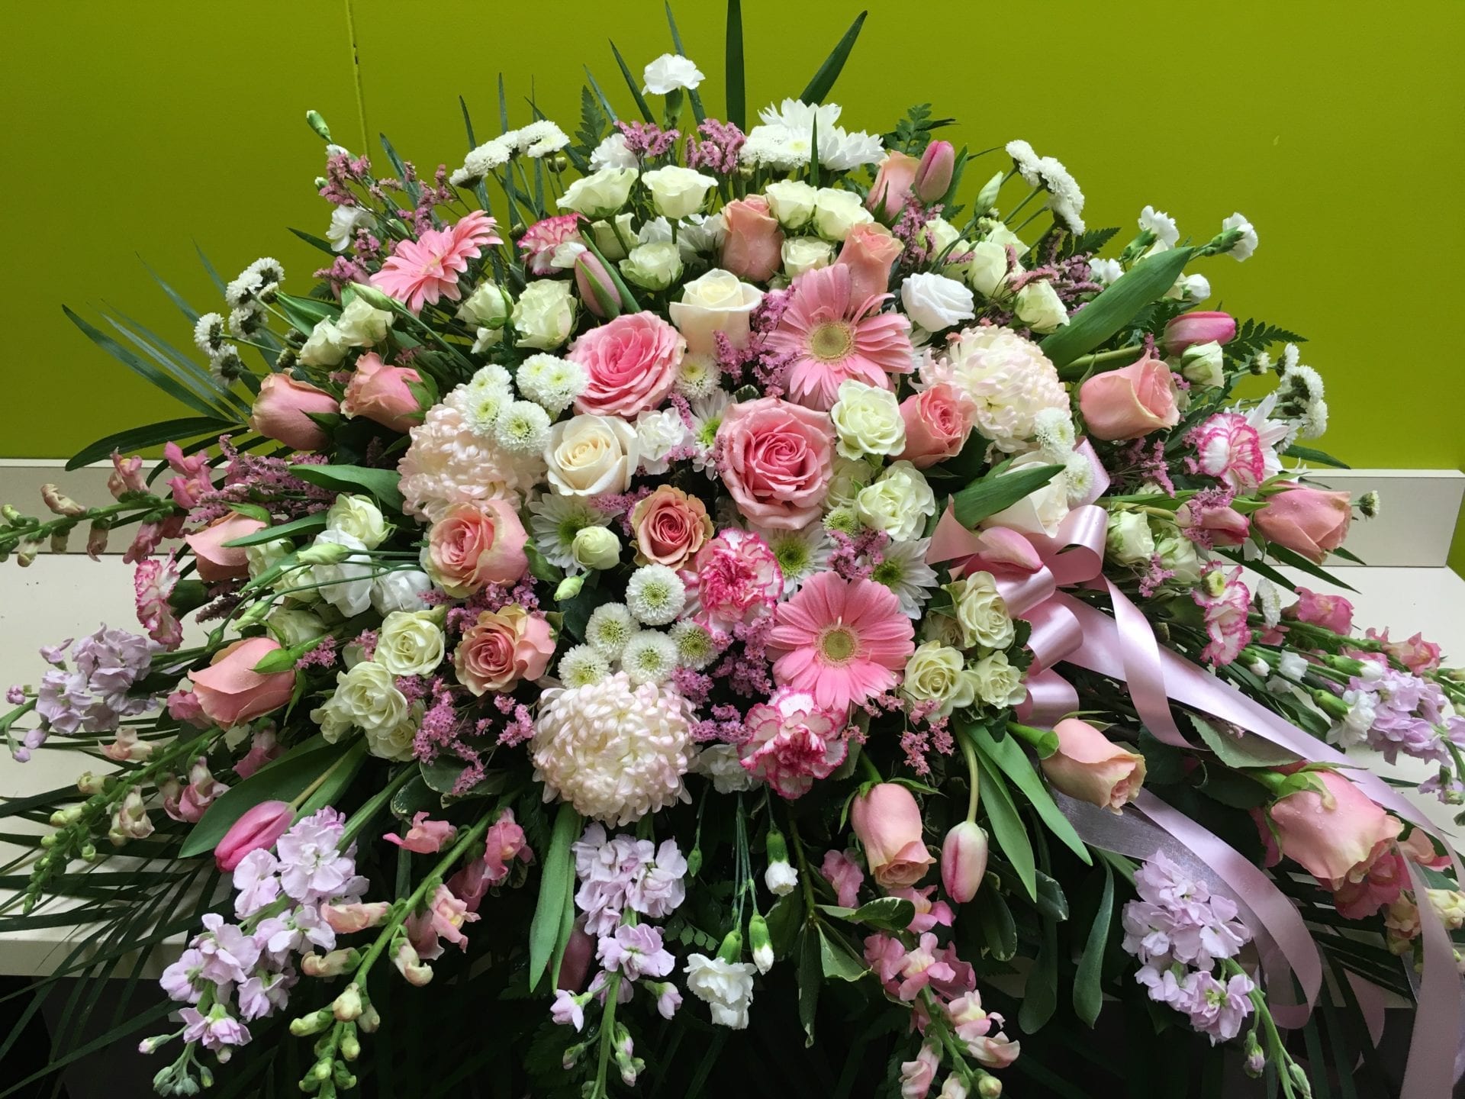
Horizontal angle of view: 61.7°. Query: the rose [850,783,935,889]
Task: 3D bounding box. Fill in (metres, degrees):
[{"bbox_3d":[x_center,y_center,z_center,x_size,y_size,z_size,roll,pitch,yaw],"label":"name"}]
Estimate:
[{"bbox_3d":[0.102,0.183,0.785,0.051,0.050,0.064,-16,59,4],"label":"rose"}]

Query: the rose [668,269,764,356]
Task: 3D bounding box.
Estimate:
[{"bbox_3d":[-0.012,-0.169,0.880,0.067,0.056,0.067,1,38,0],"label":"rose"}]

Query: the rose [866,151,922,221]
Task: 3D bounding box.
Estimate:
[{"bbox_3d":[0.127,-0.283,0.957,0.042,0.054,0.042,21,15,0],"label":"rose"}]

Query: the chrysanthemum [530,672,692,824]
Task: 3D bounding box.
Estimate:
[{"bbox_3d":[-0.084,0.138,0.850,0.108,0.108,0.078,0,-3,0],"label":"chrysanthemum"}]

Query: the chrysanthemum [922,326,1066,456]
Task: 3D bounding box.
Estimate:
[{"bbox_3d":[0.190,-0.116,0.885,0.103,0.092,0.080,-6,-20,-12],"label":"chrysanthemum"}]

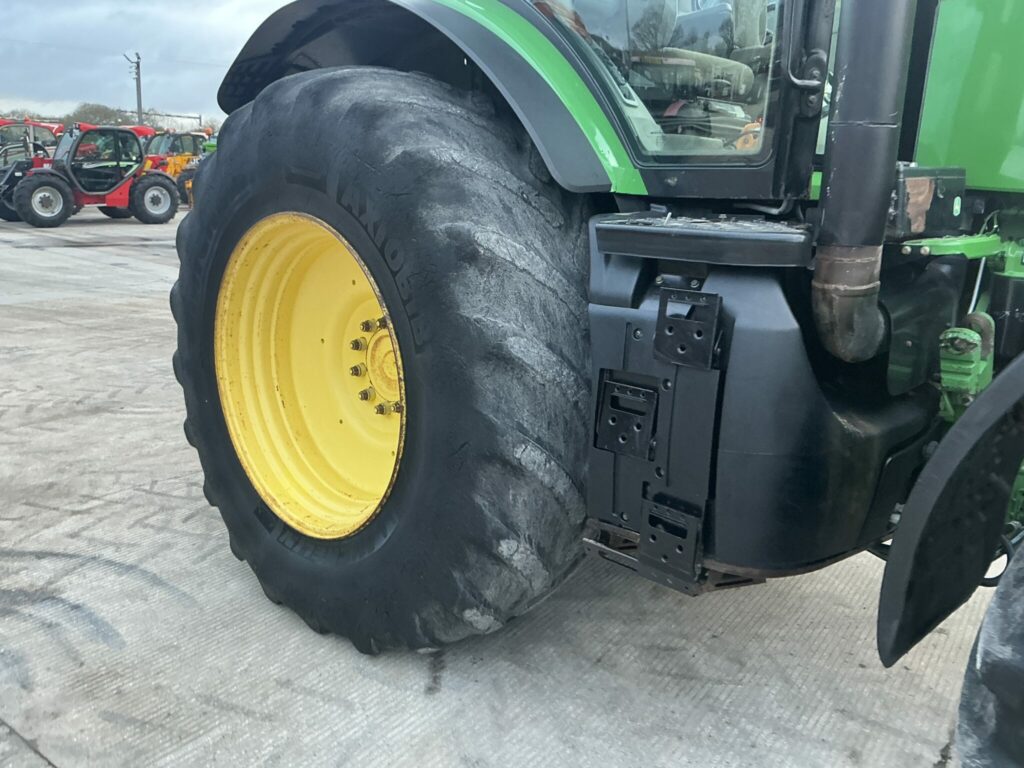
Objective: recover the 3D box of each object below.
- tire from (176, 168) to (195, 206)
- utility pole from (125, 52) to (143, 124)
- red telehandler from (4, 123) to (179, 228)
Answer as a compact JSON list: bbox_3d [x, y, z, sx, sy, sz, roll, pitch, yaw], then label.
[{"bbox_3d":[-11.232,-6.879,29.309,0.460,1.260,1.260,13,18,37],"label":"tire"},{"bbox_3d":[-22.332,-15.566,49.006,0.950,7.600,0.600,-5,16,-23],"label":"utility pole"},{"bbox_3d":[-11.133,-5.322,21.113,2.250,2.380,4.700,13,18,37],"label":"red telehandler"}]

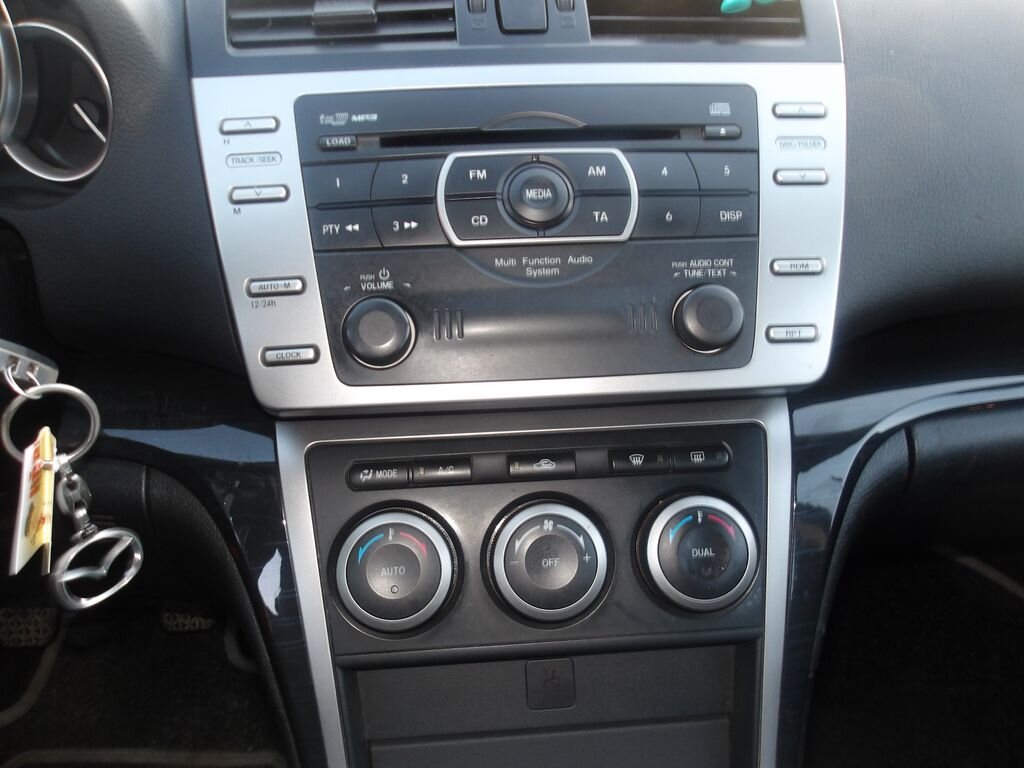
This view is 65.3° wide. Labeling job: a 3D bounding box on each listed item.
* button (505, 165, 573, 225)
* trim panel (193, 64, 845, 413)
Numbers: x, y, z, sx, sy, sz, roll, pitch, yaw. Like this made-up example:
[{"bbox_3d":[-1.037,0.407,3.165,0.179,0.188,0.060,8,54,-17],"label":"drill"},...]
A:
[{"bbox_3d":[0.011,-0.078,0.330,0.028,0.026,0.009,-3,-8,-4],"label":"button"},{"bbox_3d":[0.010,-0.061,0.338,0.279,0.145,0.030,-3,-8,-4],"label":"trim panel"}]

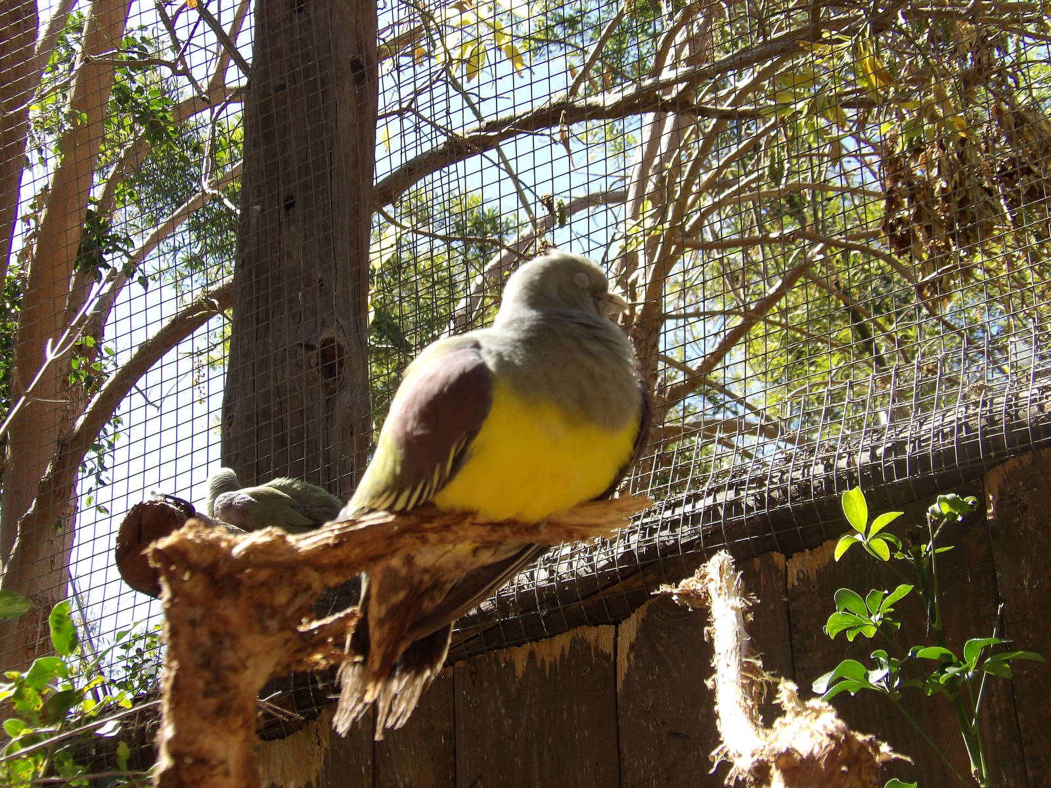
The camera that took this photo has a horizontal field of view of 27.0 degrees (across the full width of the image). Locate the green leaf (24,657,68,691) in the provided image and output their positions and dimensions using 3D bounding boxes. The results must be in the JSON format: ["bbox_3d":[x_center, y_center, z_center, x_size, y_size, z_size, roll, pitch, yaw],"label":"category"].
[{"bbox_3d":[-0.296,0.173,1.350,0.029,0.020,0.020,-1,-28,0],"label":"green leaf"}]

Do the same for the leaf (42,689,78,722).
[{"bbox_3d":[-0.287,0.192,1.350,0.023,0.020,0.018,-1,-28,0],"label":"leaf"}]

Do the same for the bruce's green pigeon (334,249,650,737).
[{"bbox_3d":[-0.015,0.038,0.970,0.120,0.205,0.165,19,-34,-33],"label":"bruce's green pigeon"}]

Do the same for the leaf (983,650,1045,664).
[{"bbox_3d":[0.357,0.193,1.600,0.046,0.012,0.022,-1,-28,0],"label":"leaf"}]

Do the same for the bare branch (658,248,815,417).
[{"bbox_3d":[0.281,-0.082,2.900,0.310,0.045,0.060,-47,-20,-3],"label":"bare branch"}]

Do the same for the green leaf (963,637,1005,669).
[{"bbox_3d":[0.336,0.190,1.600,0.033,0.021,0.026,-1,-28,0],"label":"green leaf"}]

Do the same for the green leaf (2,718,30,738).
[{"bbox_3d":[-0.315,0.207,1.350,0.017,0.012,0.014,-1,-28,0],"label":"green leaf"}]

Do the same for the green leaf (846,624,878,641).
[{"bbox_3d":[0.252,0.179,1.640,0.024,0.014,0.026,-1,-28,0],"label":"green leaf"}]

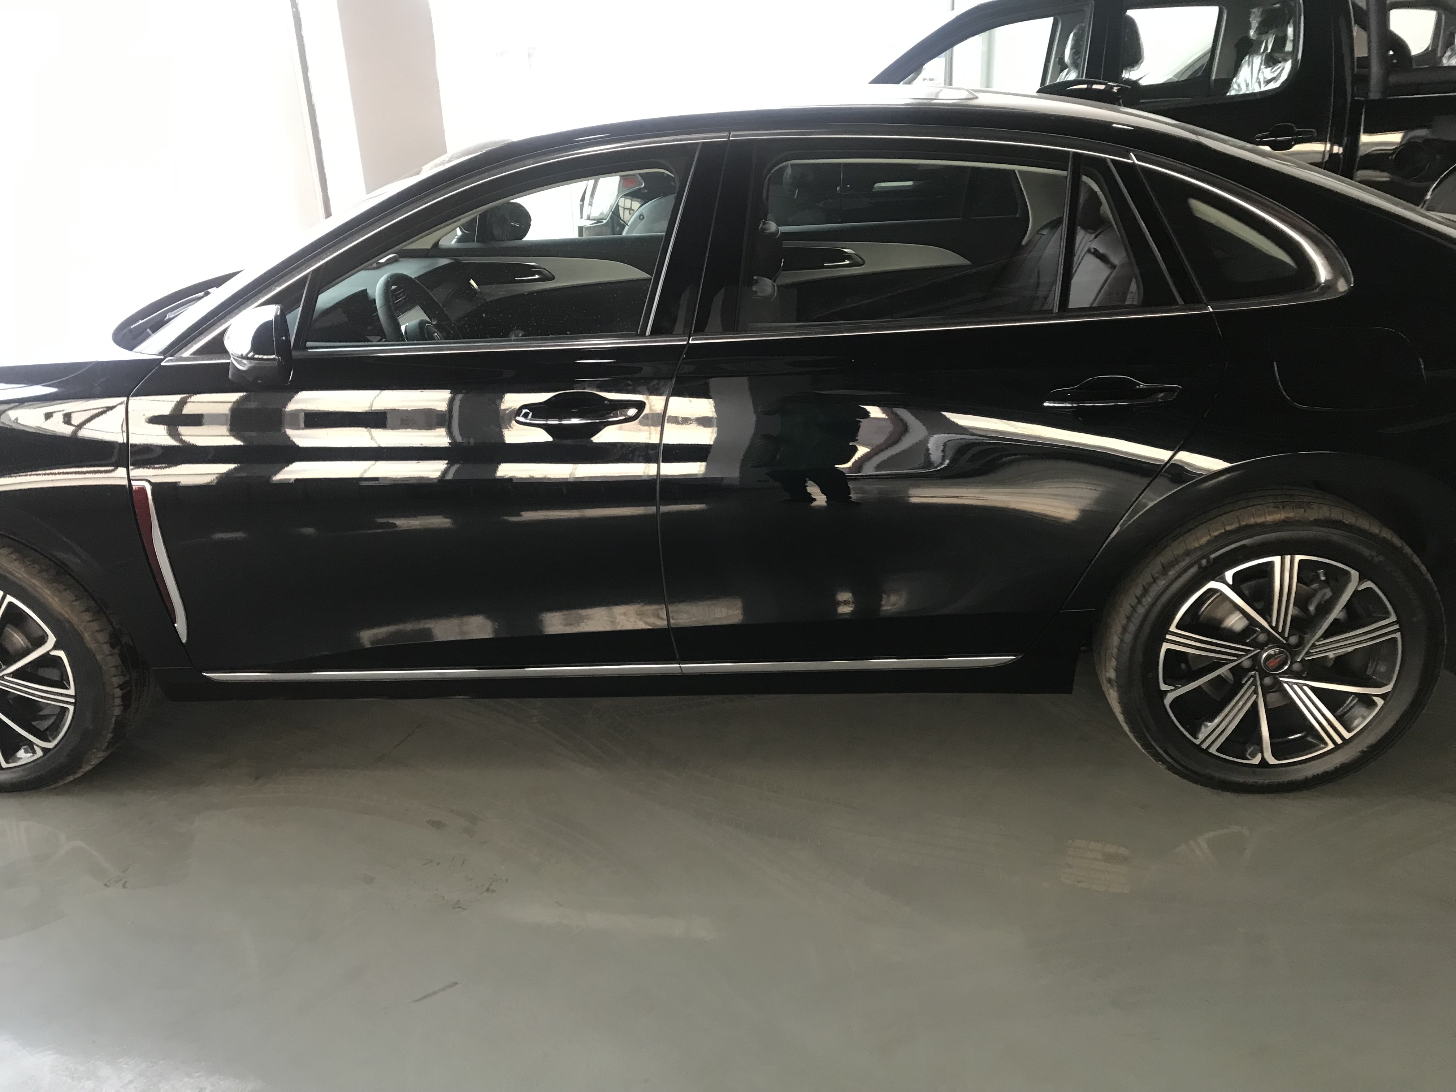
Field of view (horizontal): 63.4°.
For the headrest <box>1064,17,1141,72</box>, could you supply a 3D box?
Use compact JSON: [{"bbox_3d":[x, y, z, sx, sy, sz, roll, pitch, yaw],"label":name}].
[{"bbox_3d":[1.697,-2.276,5.350,0.200,0.240,0.270,-1,21,5],"label":"headrest"}]

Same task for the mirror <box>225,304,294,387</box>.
[{"bbox_3d":[-0.921,-0.400,2.328,0.135,0.165,0.210,-5,21,-6],"label":"mirror"}]

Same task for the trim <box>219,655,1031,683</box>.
[{"bbox_3d":[-0.284,0.268,2.570,1.809,0.028,0.022,-2,21,5],"label":"trim"}]

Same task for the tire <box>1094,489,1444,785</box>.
[{"bbox_3d":[1.159,0.208,2.558,0.682,0.682,0.230,-1,21,5],"label":"tire"}]

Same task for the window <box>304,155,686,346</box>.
[{"bbox_3d":[-0.489,-0.604,2.435,0.787,0.366,0.050,-1,-7,6],"label":"window"}]

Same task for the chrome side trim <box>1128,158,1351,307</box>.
[{"bbox_3d":[1.015,-0.633,2.317,0.377,0.349,0.060,-6,-8,0],"label":"chrome side trim"}]

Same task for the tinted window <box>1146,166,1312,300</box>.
[{"bbox_3d":[0.987,-0.623,2.317,0.292,0.293,0.050,-6,-8,0],"label":"tinted window"}]

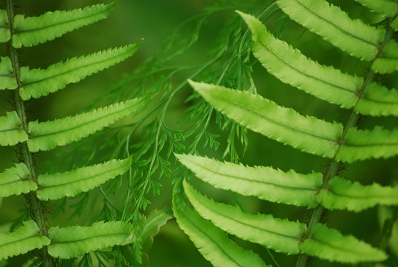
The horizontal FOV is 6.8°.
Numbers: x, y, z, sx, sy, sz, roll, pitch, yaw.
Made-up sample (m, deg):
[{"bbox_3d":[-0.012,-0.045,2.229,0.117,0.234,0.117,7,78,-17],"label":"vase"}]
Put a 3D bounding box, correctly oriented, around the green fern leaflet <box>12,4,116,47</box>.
[{"bbox_3d":[-0.057,-0.046,1.420,0.046,0.014,0.012,-8,-15,0],"label":"green fern leaflet"}]

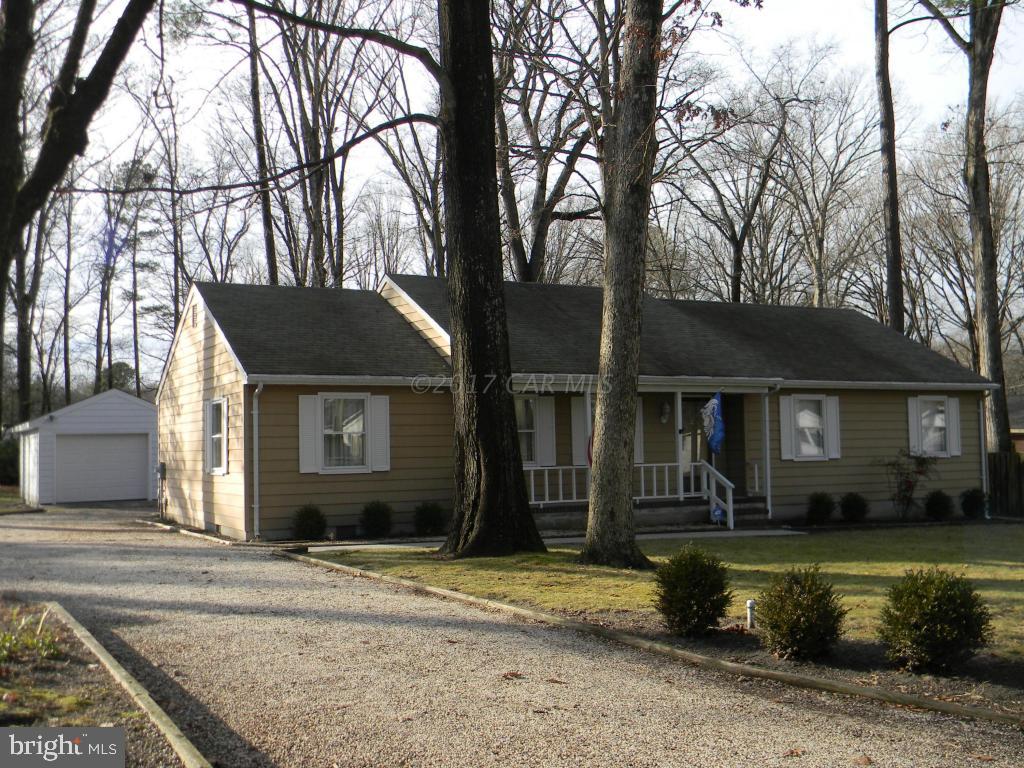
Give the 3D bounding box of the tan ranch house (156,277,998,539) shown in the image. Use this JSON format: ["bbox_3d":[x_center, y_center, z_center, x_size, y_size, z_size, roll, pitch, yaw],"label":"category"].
[{"bbox_3d":[1.953,0.440,25.581,18.720,5.530,9.700,1,-4,-29],"label":"tan ranch house"}]

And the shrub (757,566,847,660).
[{"bbox_3d":[2.180,1.702,7.980,0.680,0.660,0.680,-1,-3,0],"label":"shrub"}]

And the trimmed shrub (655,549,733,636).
[{"bbox_3d":[1.548,1.744,9.028,0.660,0.730,0.660,-1,-3,0],"label":"trimmed shrub"}]

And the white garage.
[{"bbox_3d":[-14.453,2.168,37.183,4.940,3.610,7.000,1,-4,-29],"label":"white garage"}]

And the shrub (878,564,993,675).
[{"bbox_3d":[3.008,1.643,7.529,0.790,0.700,0.790,1,-4,-29],"label":"shrub"}]

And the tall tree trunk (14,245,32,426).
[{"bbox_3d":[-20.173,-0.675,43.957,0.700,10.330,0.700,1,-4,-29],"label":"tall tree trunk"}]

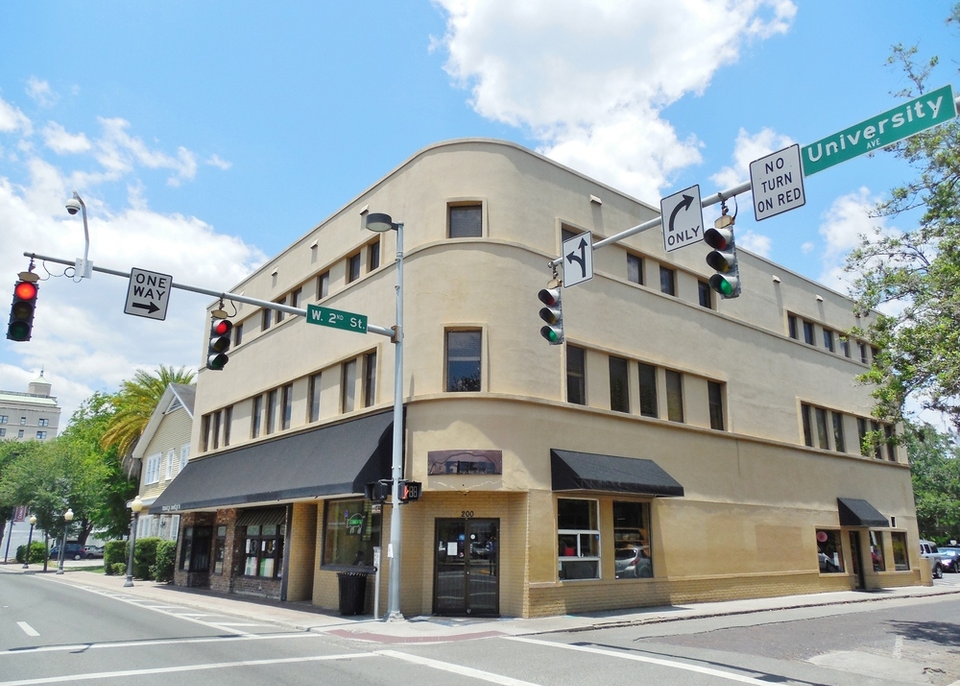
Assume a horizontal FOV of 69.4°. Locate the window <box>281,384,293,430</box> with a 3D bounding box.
[{"bbox_3d":[-6.207,2.042,22.415,0.120,1.505,0.833,13,-20,-37],"label":"window"}]

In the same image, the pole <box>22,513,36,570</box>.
[{"bbox_3d":[-27.045,11.993,41.724,0.420,3.070,0.420,13,-20,-37],"label":"pole"}]

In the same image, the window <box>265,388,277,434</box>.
[{"bbox_3d":[-7.200,2.403,23.958,0.150,1.500,0.870,13,-20,-37],"label":"window"}]

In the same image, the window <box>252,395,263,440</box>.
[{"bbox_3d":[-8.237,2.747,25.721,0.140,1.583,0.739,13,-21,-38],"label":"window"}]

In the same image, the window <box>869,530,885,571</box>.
[{"bbox_3d":[15.182,7.981,26.557,1.053,1.485,0.120,13,-20,-37],"label":"window"}]

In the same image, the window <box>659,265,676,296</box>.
[{"bbox_3d":[5.908,-1.911,21.811,0.900,0.930,0.150,13,-20,-37],"label":"window"}]

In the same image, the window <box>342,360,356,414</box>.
[{"bbox_3d":[-3.723,1.261,19.800,0.150,1.500,0.830,13,-20,-37],"label":"window"}]

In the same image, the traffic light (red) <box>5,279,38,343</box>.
[{"bbox_3d":[-7.744,-0.559,11.769,0.350,1.060,0.400,13,-20,-37],"label":"traffic light (red)"}]

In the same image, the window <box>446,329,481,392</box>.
[{"bbox_3d":[-0.378,0.413,16.669,0.883,1.525,0.120,-1,-16,6],"label":"window"}]

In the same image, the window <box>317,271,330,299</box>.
[{"bbox_3d":[-4.996,-1.834,22.133,0.120,0.920,0.780,13,-20,-37],"label":"window"}]

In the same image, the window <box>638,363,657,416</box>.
[{"bbox_3d":[4.830,1.367,19.828,0.800,1.540,0.120,13,-20,-37],"label":"window"}]

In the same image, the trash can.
[{"bbox_3d":[-2.979,5.847,16.219,0.720,0.930,0.720,0,-16,0],"label":"trash can"}]

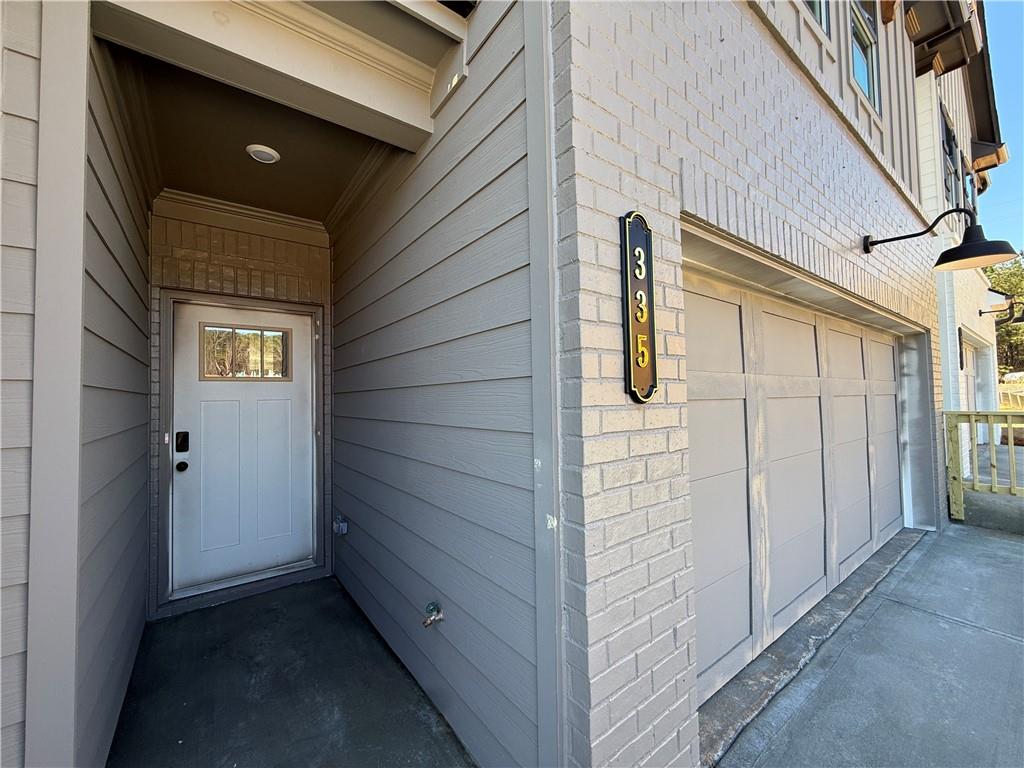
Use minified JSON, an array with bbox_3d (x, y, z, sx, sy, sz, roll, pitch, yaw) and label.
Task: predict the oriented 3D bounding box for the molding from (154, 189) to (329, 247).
[{"bbox_3d":[-1.977,-1.244,3.151,1.150,0.175,0.095,0,-2,-37],"label":"molding"}]

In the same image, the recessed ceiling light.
[{"bbox_3d":[-1.475,-1.352,2.462,0.178,0.025,0.178,0,-2,-37],"label":"recessed ceiling light"}]

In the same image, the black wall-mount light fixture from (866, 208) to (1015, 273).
[{"bbox_3d":[2.750,-0.927,2.702,0.355,0.375,0.695,0,-2,-37],"label":"black wall-mount light fixture"}]

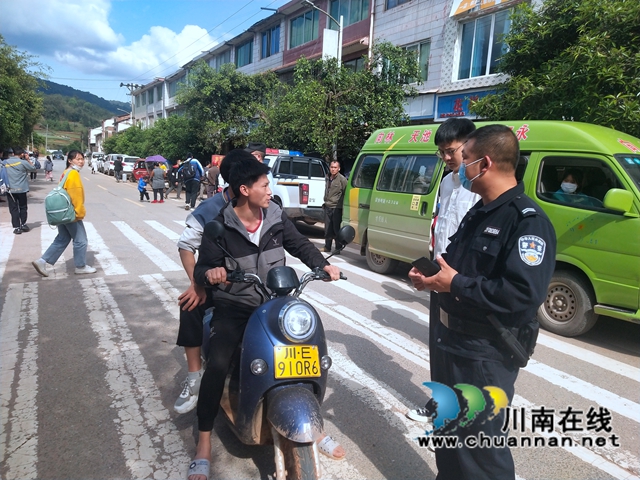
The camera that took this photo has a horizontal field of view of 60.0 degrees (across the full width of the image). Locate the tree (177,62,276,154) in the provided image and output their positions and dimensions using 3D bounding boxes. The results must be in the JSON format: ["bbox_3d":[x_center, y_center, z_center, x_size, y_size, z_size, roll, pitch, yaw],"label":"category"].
[{"bbox_3d":[-4.018,-4.687,24.048,4.268,5.745,4.268,-1,8,-26],"label":"tree"}]

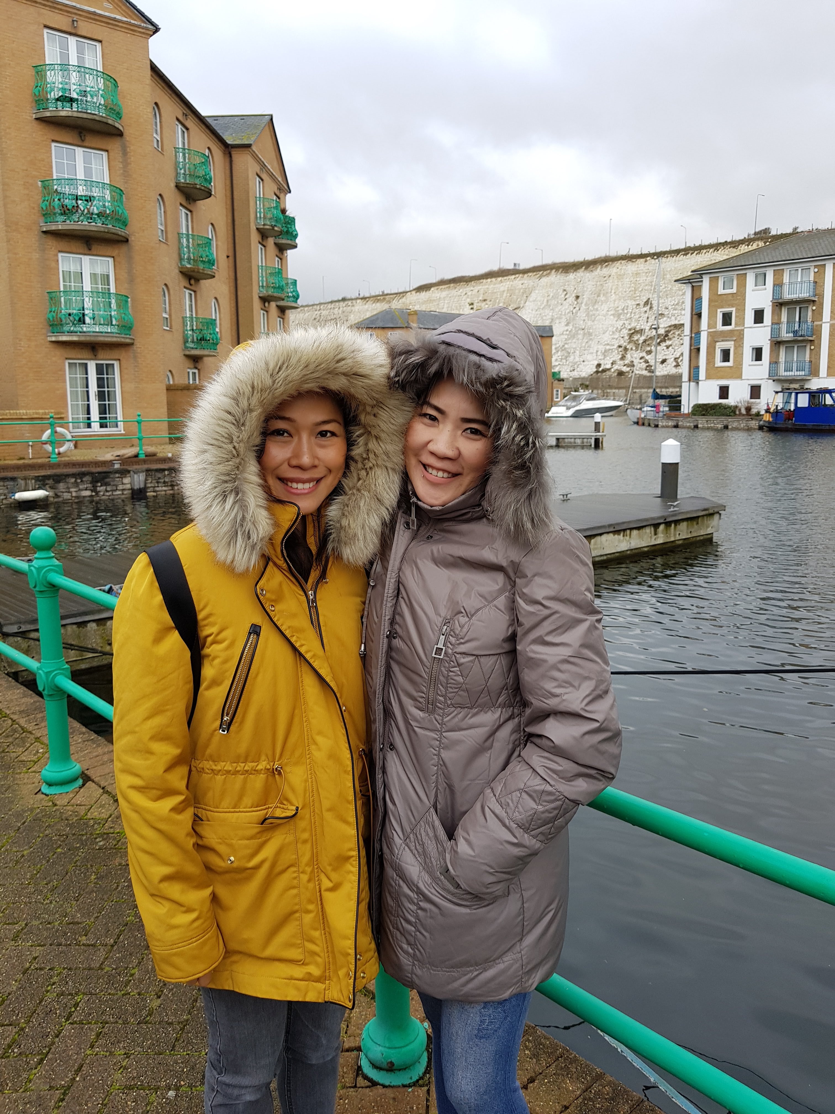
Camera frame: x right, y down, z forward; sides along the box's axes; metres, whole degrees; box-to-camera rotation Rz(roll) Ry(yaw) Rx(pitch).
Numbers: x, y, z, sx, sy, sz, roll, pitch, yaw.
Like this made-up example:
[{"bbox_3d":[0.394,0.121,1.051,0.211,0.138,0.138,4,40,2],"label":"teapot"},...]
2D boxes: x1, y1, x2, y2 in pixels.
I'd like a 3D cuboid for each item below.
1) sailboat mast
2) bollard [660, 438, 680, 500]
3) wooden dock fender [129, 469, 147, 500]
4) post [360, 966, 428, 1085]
[{"bbox_3d":[18.592,-17.476,64.958,0.200,10.920,0.160,-3,11,-11],"label":"sailboat mast"},{"bbox_3d":[4.748,-1.659,15.693,0.350,1.120,0.350,-1,11,0],"label":"bollard"},{"bbox_3d":[-6.609,-1.681,19.734,0.290,0.690,0.250,-11,15,-43],"label":"wooden dock fender"},{"bbox_3d":[-0.060,0.680,1.850,0.157,1.070,0.157,-11,15,-42],"label":"post"}]

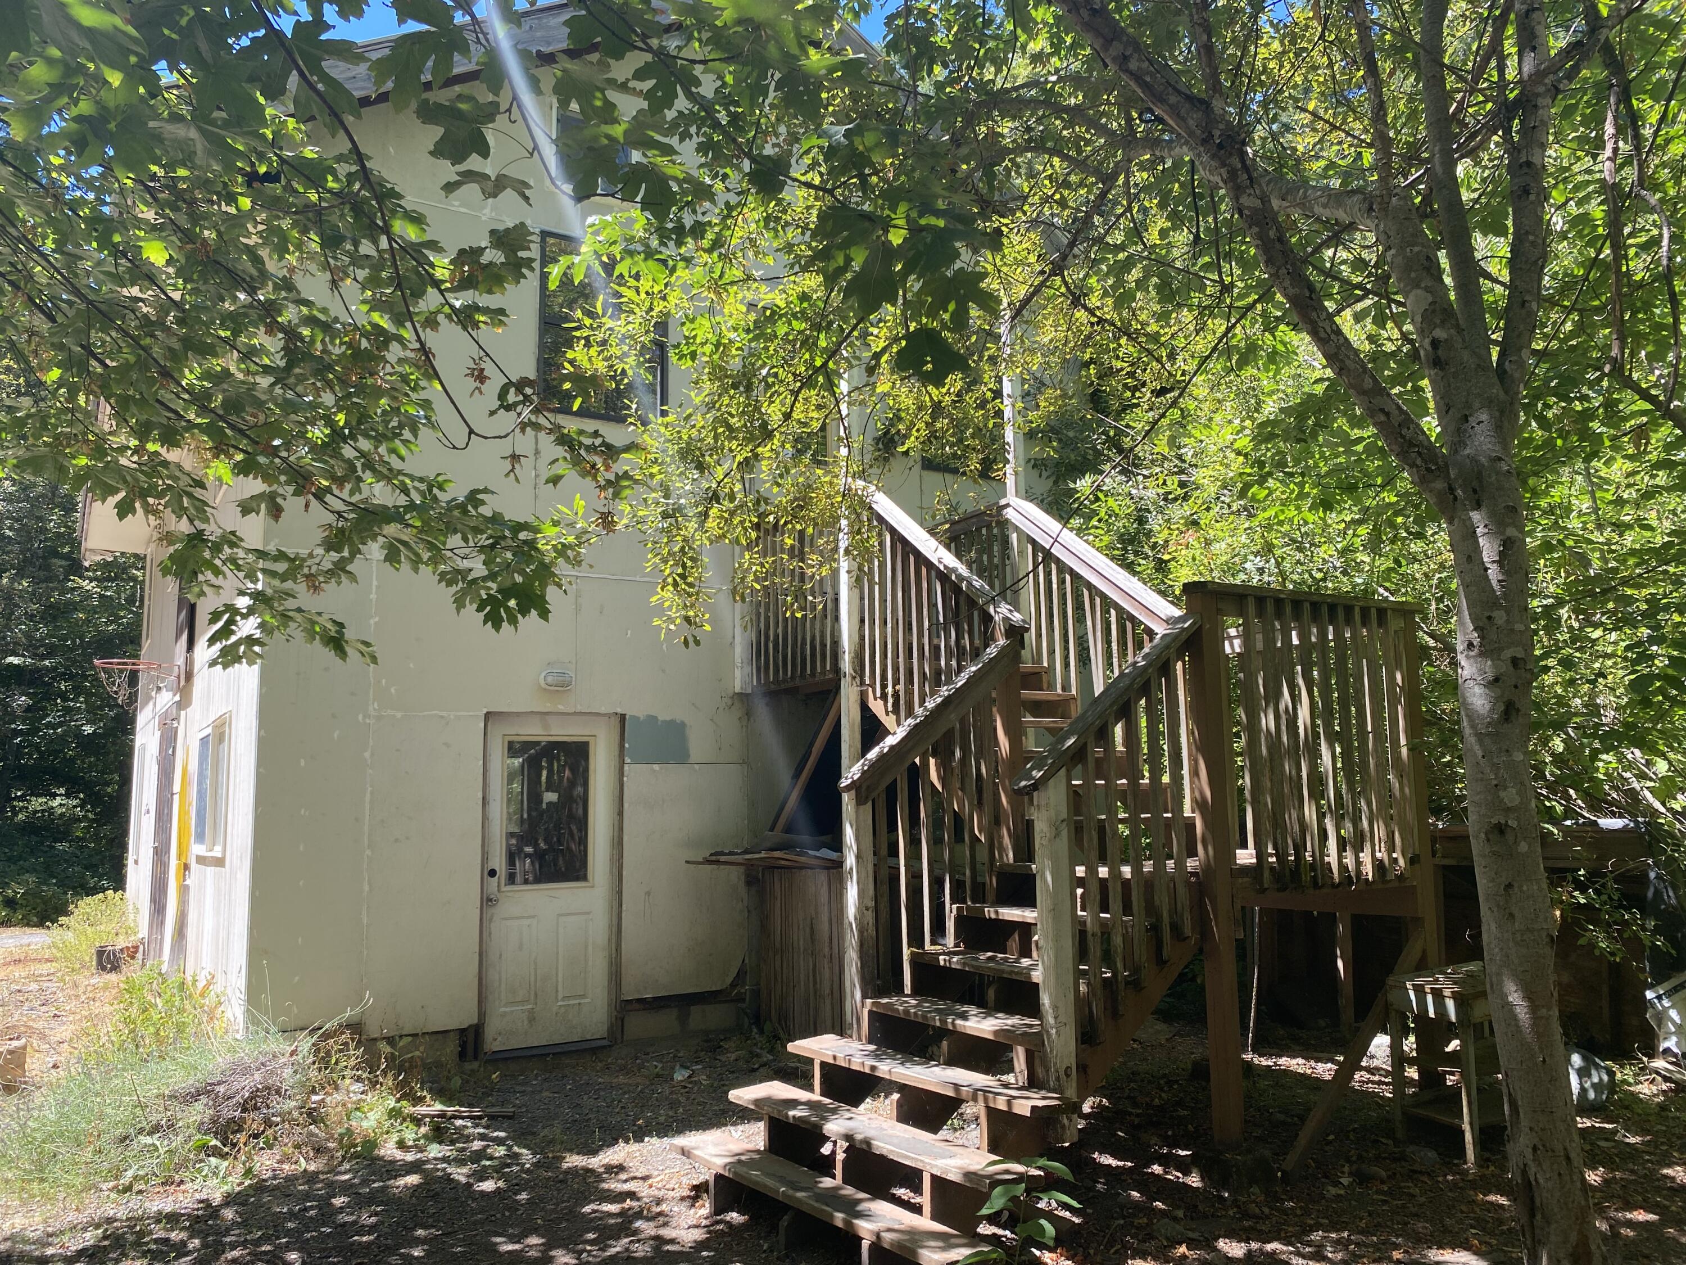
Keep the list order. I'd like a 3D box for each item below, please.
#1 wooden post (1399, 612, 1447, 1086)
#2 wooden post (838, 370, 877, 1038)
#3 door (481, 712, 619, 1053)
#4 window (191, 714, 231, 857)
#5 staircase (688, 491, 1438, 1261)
[{"bbox_3d":[2.783,1.019,6.124,0.095,2.257,0.095,4,-9,-35],"label":"wooden post"},{"bbox_3d":[0.061,0.277,5.825,0.095,3.074,0.095,4,-9,-35],"label":"wooden post"},{"bbox_3d":[-1.837,1.571,8.037,0.913,2.110,0.090,4,-8,-33],"label":"door"},{"bbox_3d":[-4.372,1.081,8.764,0.100,0.904,1.588,4,-8,-33],"label":"window"},{"bbox_3d":[0.742,0.748,6.242,3.352,3.418,2.812,4,-9,-35],"label":"staircase"}]

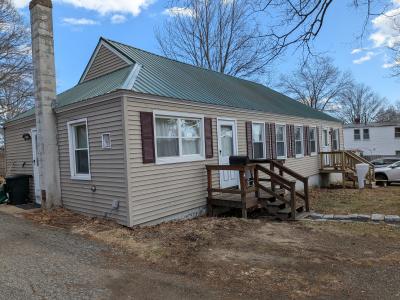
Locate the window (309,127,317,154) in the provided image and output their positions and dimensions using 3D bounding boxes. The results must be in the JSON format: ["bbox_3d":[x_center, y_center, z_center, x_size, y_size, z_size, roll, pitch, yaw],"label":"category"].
[{"bbox_3d":[5.589,-0.423,13.604,0.120,1.413,0.838,-2,1,42],"label":"window"}]

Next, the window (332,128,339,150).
[{"bbox_3d":[7.949,-0.576,16.195,0.120,1.239,0.872,-2,1,42],"label":"window"}]

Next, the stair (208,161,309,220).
[{"bbox_3d":[1.767,1.058,7.739,2.200,1.440,2.380,-2,1,42],"label":"stair"}]

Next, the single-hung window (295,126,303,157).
[{"bbox_3d":[4.456,-0.364,12.361,0.120,1.413,0.867,-2,1,42],"label":"single-hung window"}]

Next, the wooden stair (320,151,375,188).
[{"bbox_3d":[7.442,0.921,13.885,2.300,1.760,1.550,-2,1,42],"label":"wooden stair"}]

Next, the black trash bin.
[{"bbox_3d":[-6.437,1.390,9.830,0.590,1.010,0.680,-2,1,42],"label":"black trash bin"}]

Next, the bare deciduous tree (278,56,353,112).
[{"bbox_3d":[17.000,-5.982,40.049,10.600,15.026,10.000,-3,0,0],"label":"bare deciduous tree"}]

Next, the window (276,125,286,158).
[{"bbox_3d":[3.282,-0.329,11.074,0.120,1.373,0.861,-2,1,42],"label":"window"}]

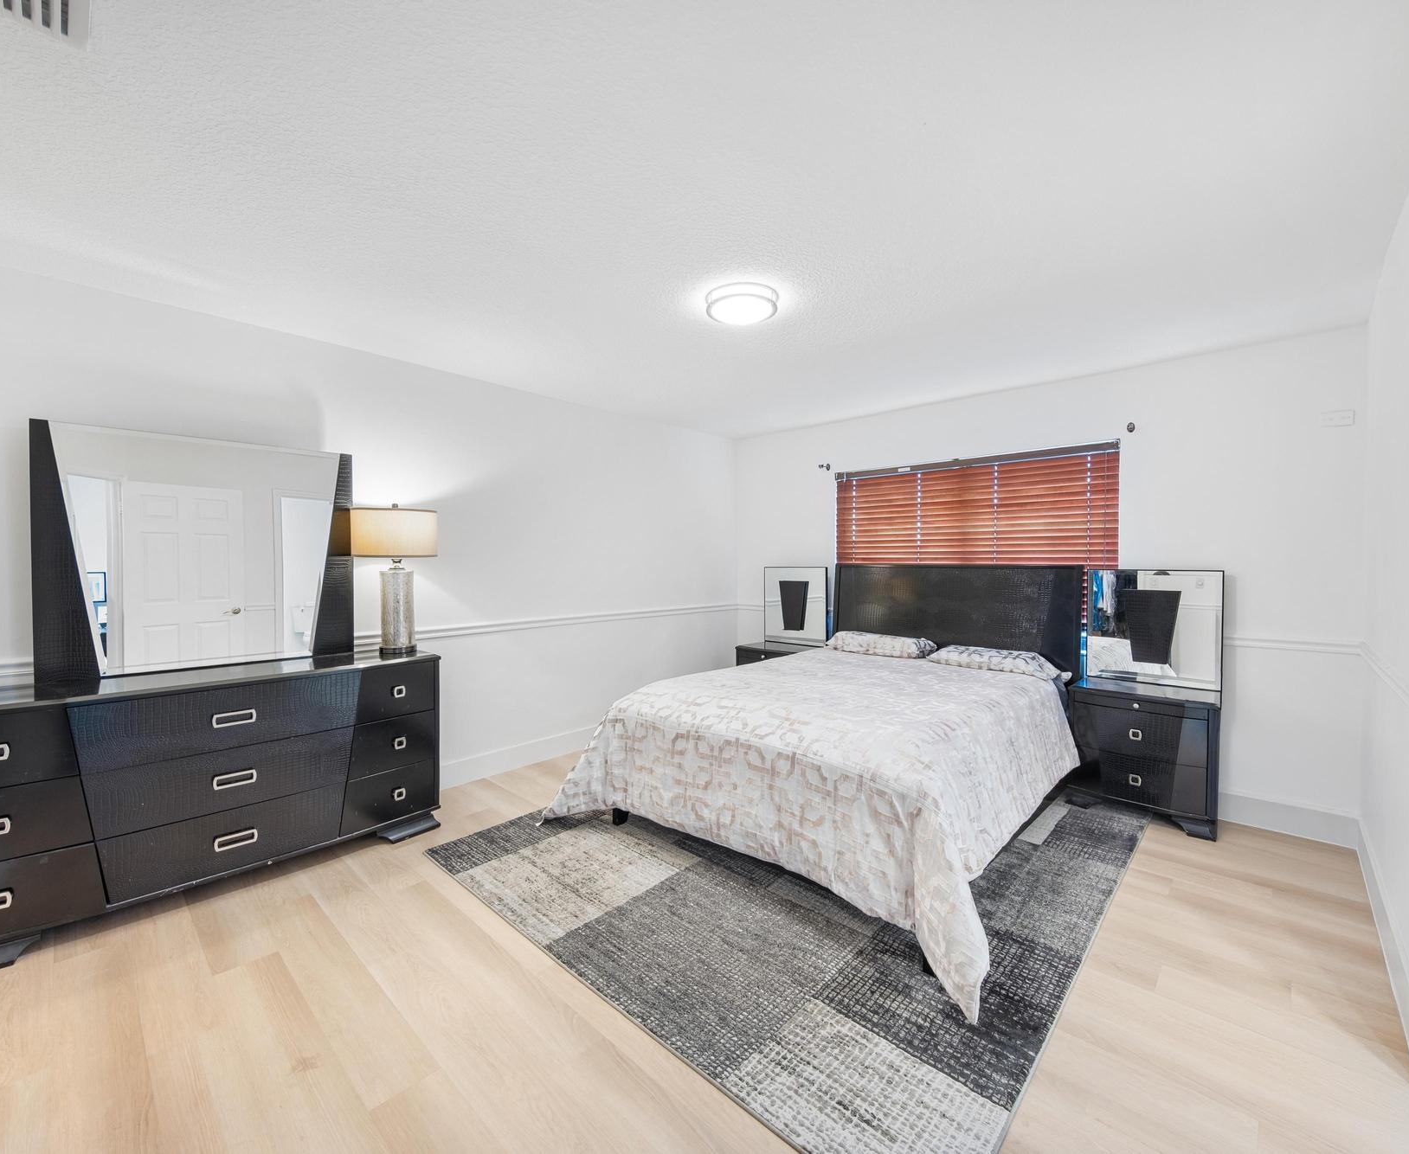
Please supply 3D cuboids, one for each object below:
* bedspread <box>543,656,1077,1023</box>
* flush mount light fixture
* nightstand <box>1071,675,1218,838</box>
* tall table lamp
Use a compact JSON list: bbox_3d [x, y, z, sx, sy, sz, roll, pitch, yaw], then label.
[{"bbox_3d":[0.698,0.915,3.056,2.000,0.650,2.100,1,1,43],"label":"bedspread"},{"bbox_3d":[0.157,-1.133,2.392,0.305,0.080,0.305,0,1,0],"label":"flush mount light fixture"},{"bbox_3d":[2.338,0.929,3.084,0.620,0.650,0.410,1,1,43],"label":"nightstand"},{"bbox_3d":[-1.599,0.015,2.985,0.452,0.776,0.452,1,1,44],"label":"tall table lamp"}]

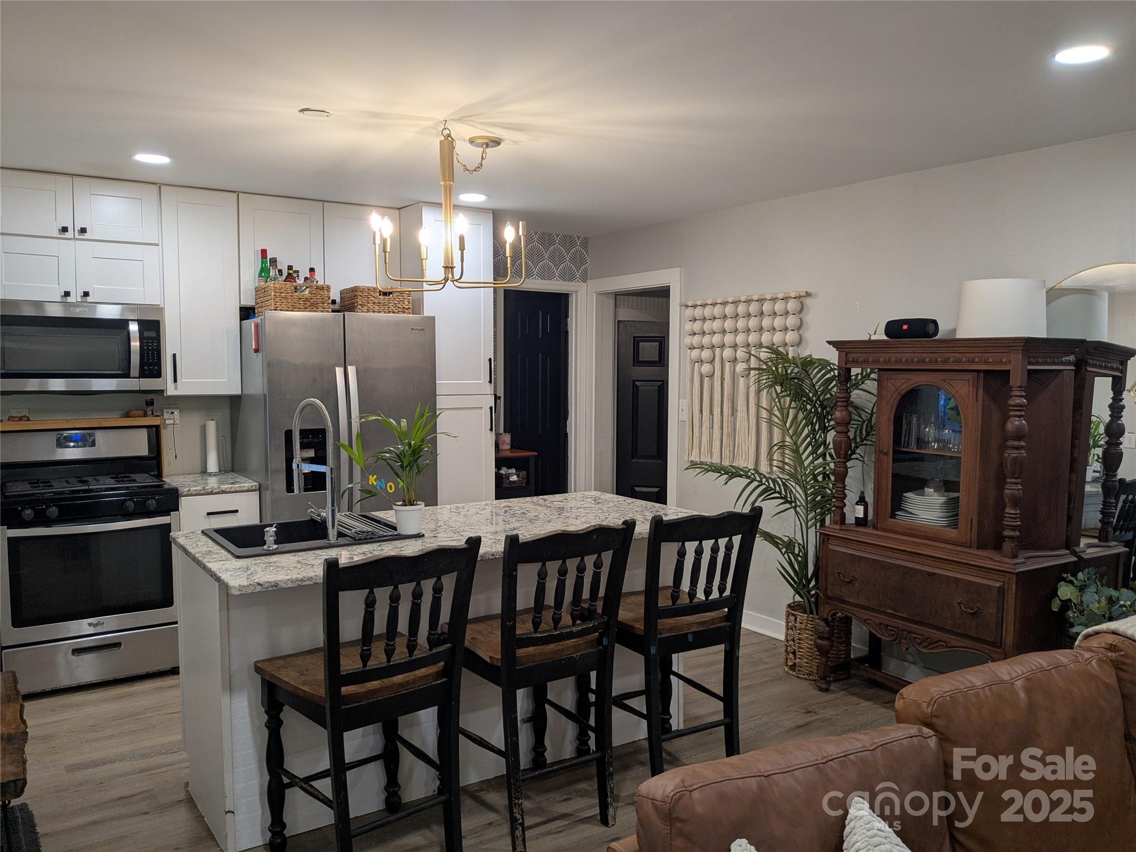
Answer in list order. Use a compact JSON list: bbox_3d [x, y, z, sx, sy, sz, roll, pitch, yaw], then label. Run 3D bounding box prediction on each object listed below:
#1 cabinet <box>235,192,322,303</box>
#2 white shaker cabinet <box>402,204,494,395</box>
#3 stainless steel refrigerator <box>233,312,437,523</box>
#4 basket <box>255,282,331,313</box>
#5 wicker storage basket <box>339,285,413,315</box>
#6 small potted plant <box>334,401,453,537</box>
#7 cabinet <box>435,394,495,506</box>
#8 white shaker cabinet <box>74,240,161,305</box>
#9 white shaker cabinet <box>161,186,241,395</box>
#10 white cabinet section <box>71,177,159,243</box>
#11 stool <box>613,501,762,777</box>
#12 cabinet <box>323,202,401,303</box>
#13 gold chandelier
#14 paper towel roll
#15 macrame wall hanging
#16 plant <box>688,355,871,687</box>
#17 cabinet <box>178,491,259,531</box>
[{"bbox_3d":[-1.660,-0.966,5.022,0.460,0.600,0.320,-3,5,-33],"label":"cabinet"},{"bbox_3d":[-0.806,-0.748,5.423,0.463,1.086,0.620,-3,5,-33],"label":"white shaker cabinet"},{"bbox_3d":[-1.300,0.288,4.948,0.910,1.772,0.820,-3,5,-33],"label":"stainless steel refrigerator"},{"bbox_3d":[-1.439,-0.647,4.641,0.300,0.170,0.320,-3,5,-33],"label":"basket"},{"bbox_3d":[-1.065,-0.664,4.873,0.310,0.170,0.310,-3,5,-33],"label":"wicker storage basket"},{"bbox_3d":[-0.635,0.147,3.251,0.420,0.480,0.360,0,4,0],"label":"small potted plant"},{"bbox_3d":[-0.812,0.459,5.519,0.462,1.332,0.620,-3,5,-33],"label":"cabinet"},{"bbox_3d":[-2.341,-0.779,4.588,0.385,0.307,0.320,-3,5,-33],"label":"white shaker cabinet"},{"bbox_3d":[-2.016,-0.713,4.808,0.380,1.074,0.320,-3,5,-33],"label":"white shaker cabinet"},{"bbox_3d":[-2.309,-1.065,4.505,0.380,0.295,0.330,-3,5,-34],"label":"white cabinet section"},{"bbox_3d":[0.356,0.788,3.293,0.470,1.035,0.550,-2,5,-29],"label":"stool"},{"bbox_3d":[-1.275,-0.983,5.274,0.461,0.600,0.320,-3,5,-33],"label":"cabinet"},{"bbox_3d":[-0.451,-0.827,3.303,0.600,0.603,0.600,0,4,0],"label":"gold chandelier"},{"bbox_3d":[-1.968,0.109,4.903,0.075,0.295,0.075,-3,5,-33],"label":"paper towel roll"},{"bbox_3d":[0.977,-0.245,5.061,0.070,0.950,1.010,-3,5,-33],"label":"macrame wall hanging"},{"bbox_3d":[1.068,0.413,4.464,0.620,1.615,0.920,-3,5,-33],"label":"plant"},{"bbox_3d":[-1.907,0.751,4.711,0.380,0.878,0.610,-3,5,-33],"label":"cabinet"}]

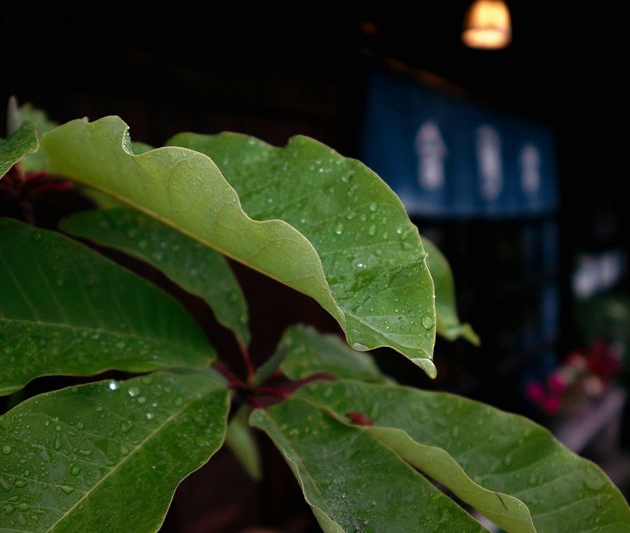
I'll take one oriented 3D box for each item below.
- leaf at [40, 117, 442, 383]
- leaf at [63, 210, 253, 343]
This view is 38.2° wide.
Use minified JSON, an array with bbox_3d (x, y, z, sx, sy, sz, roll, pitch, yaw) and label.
[{"bbox_3d":[-0.031,-0.038,0.523,0.281,0.074,0.107,26,14,25],"label":"leaf"},{"bbox_3d":[-0.106,-0.008,0.663,0.196,0.030,0.073,31,31,27],"label":"leaf"}]

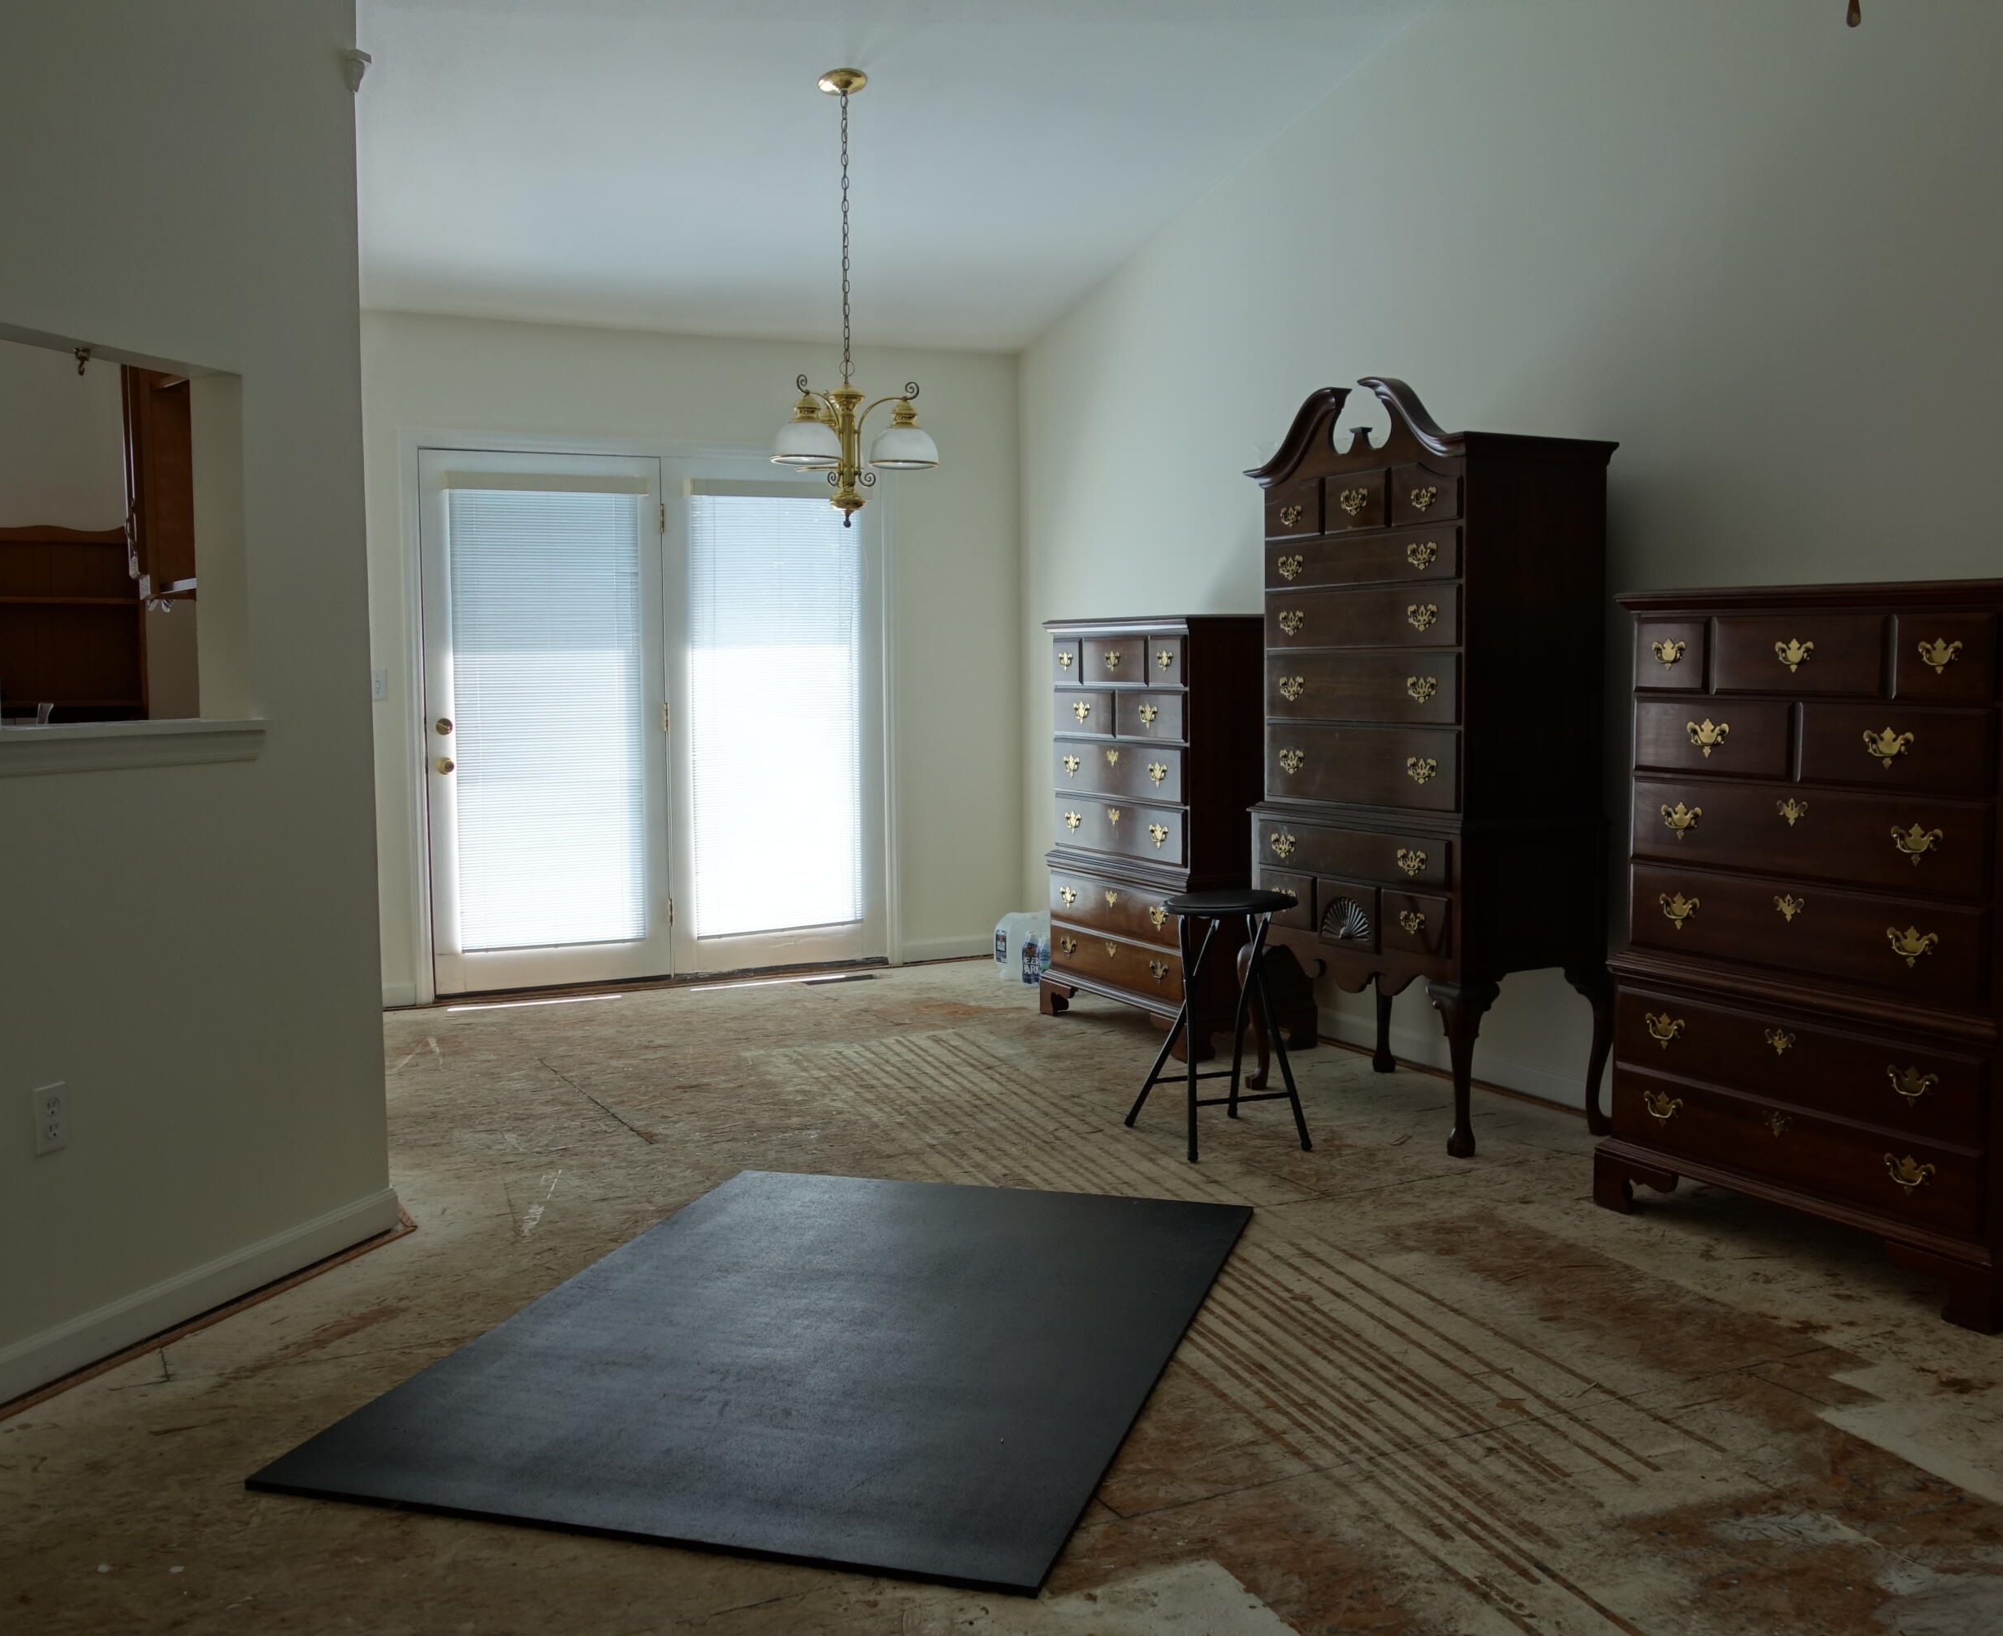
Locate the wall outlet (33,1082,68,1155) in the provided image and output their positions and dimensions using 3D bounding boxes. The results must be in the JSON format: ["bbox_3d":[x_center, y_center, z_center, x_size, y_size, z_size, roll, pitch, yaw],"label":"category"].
[{"bbox_3d":[-1.621,0.512,3.252,0.009,0.115,0.070,1,5,18],"label":"wall outlet"}]

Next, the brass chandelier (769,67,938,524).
[{"bbox_3d":[-0.442,-1.526,5.618,0.490,1.312,0.490,-1,5,-4],"label":"brass chandelier"}]

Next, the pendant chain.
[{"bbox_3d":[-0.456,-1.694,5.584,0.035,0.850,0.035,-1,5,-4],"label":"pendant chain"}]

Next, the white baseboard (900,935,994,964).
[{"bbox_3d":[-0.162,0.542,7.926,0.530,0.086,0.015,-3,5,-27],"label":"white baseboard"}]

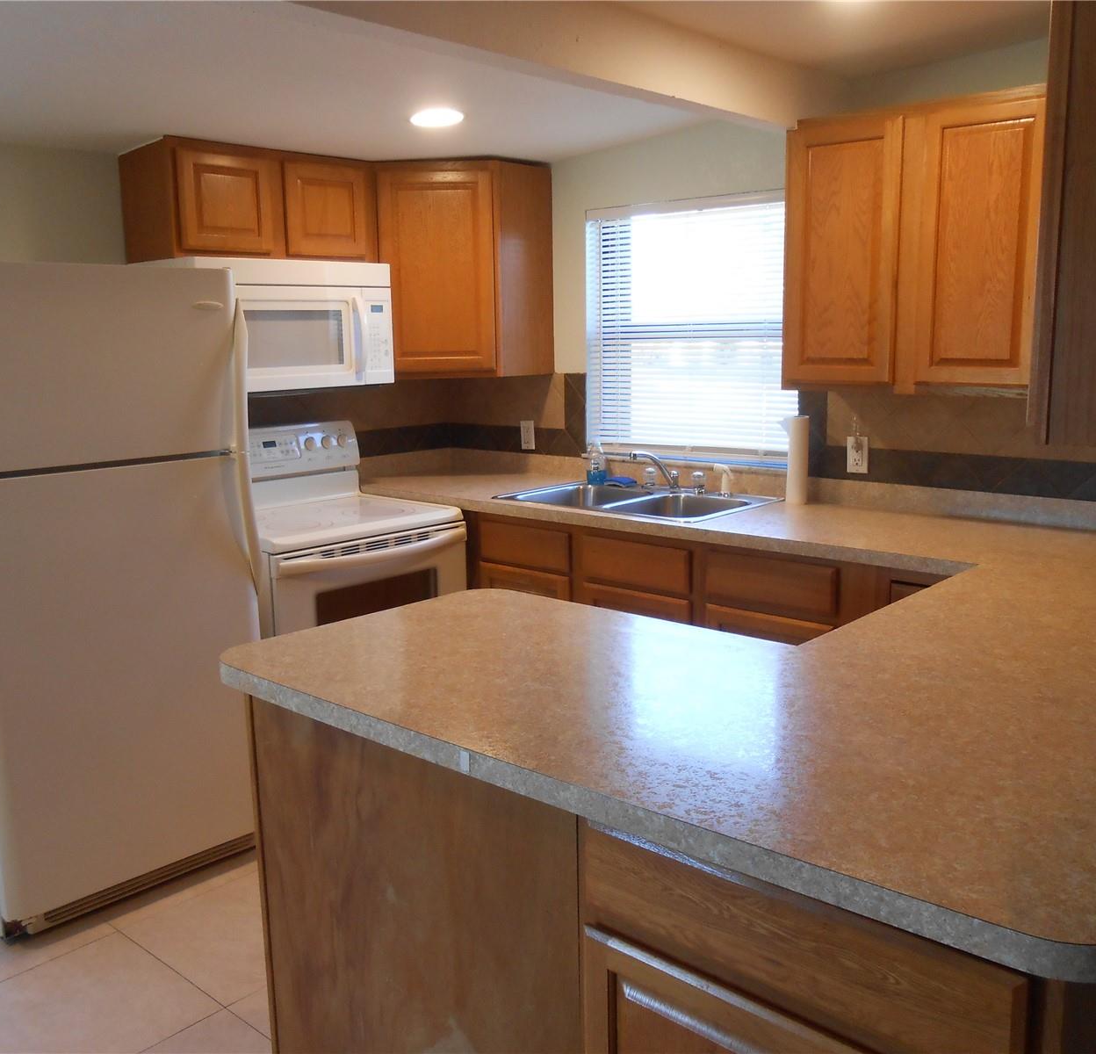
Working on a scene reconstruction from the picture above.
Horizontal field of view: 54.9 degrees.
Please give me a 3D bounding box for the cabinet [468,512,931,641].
[{"bbox_3d":[0.536,0.425,3.438,1.870,0.897,0.590,8,13,41],"label":"cabinet"}]

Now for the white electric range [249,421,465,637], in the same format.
[{"bbox_3d":[-0.760,0.278,3.590,0.745,1.180,0.757,8,13,41],"label":"white electric range"}]

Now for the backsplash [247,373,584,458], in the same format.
[{"bbox_3d":[-0.540,-0.385,3.896,0.800,0.328,1.165,8,13,41],"label":"backsplash"}]

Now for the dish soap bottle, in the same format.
[{"bbox_3d":[0.186,-0.239,3.947,0.075,0.165,0.055,2,10,17],"label":"dish soap bottle"}]

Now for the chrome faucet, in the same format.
[{"bbox_3d":[0.376,-0.200,3.715,0.220,0.155,0.070,-7,12,-32],"label":"chrome faucet"}]

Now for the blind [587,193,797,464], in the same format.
[{"bbox_3d":[0.502,-0.689,3.713,0.895,0.885,0.050,8,13,41],"label":"blind"}]

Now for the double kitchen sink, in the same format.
[{"bbox_3d":[0.296,-0.003,3.590,0.836,0.195,0.540,8,13,41],"label":"double kitchen sink"}]

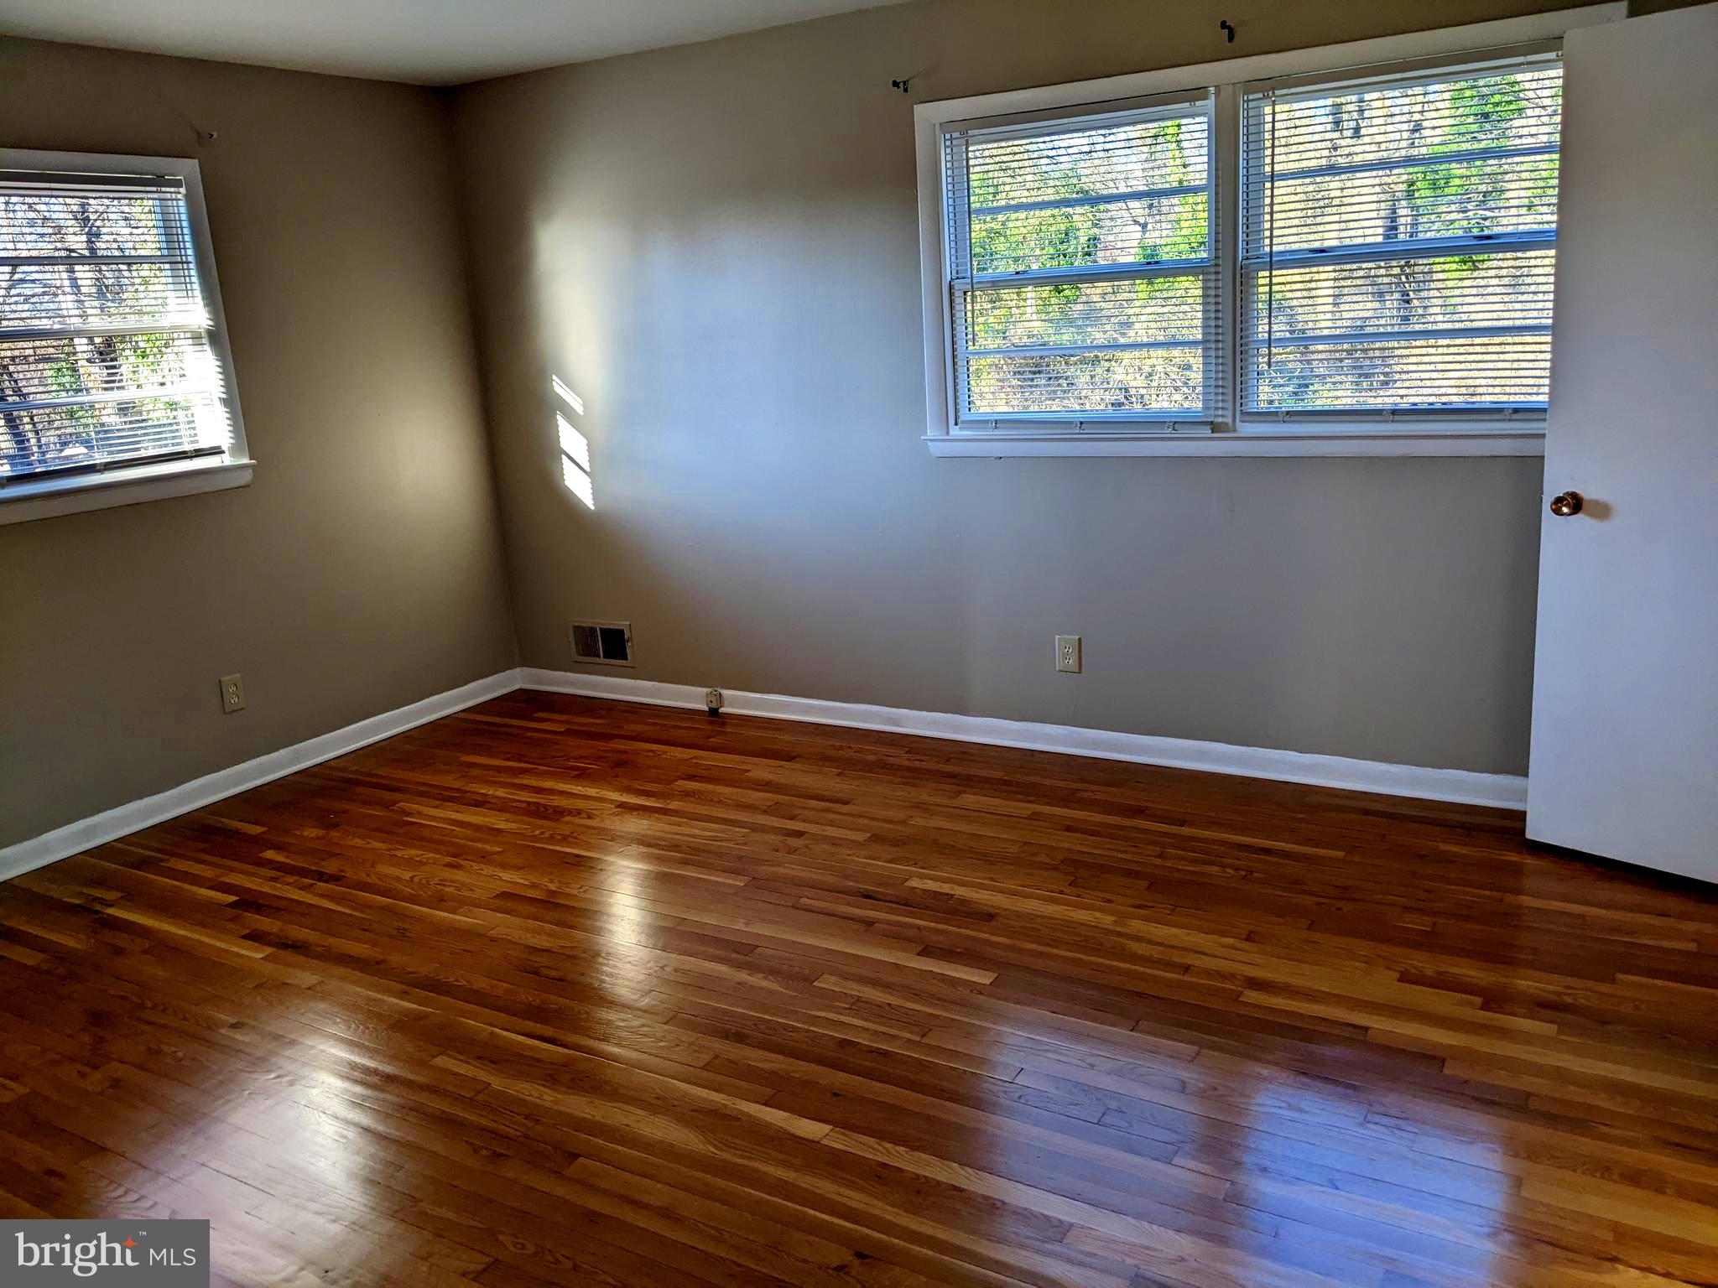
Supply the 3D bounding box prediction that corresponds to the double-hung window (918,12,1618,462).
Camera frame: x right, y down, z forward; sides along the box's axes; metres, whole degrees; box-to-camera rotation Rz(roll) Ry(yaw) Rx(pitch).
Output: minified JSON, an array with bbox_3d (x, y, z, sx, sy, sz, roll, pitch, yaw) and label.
[{"bbox_3d":[1.061,-1.108,3.922,1.986,1.110,0.100,5,16,30],"label":"double-hung window"}]

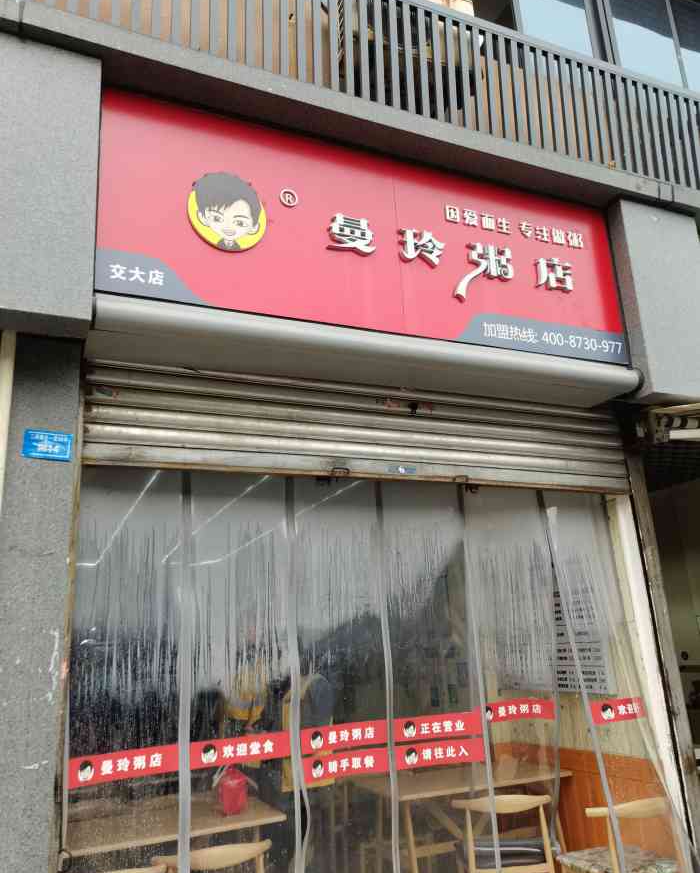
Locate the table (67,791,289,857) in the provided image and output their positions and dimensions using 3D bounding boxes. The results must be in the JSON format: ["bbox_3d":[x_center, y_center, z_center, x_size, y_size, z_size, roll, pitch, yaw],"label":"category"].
[{"bbox_3d":[-0.947,2.213,3.240,1.170,0.750,0.670,4,-18,-23],"label":"table"}]

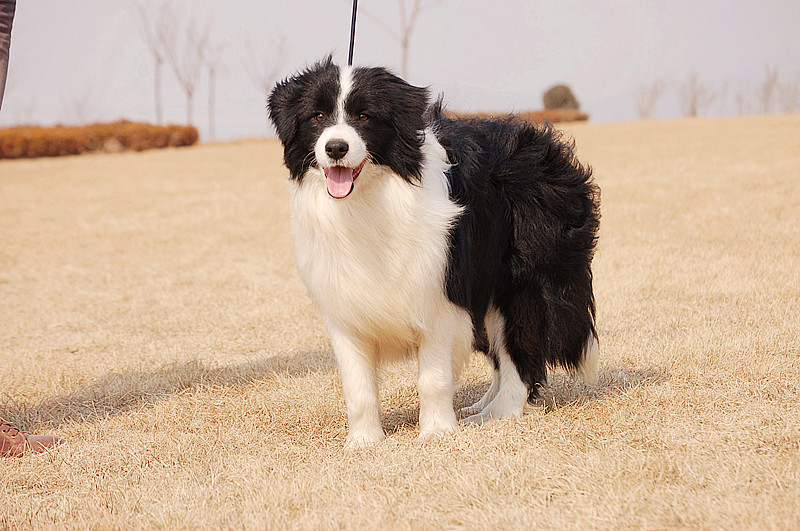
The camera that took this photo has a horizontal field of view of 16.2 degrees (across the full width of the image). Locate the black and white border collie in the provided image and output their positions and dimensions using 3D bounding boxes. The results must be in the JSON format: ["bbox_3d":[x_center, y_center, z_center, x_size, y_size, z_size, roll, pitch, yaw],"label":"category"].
[{"bbox_3d":[0.070,-0.034,4.720,0.330,0.610,0.800,1,3,26],"label":"black and white border collie"}]

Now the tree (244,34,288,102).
[{"bbox_3d":[-5.529,-7.304,115.000,1.796,4.407,1.796,0,3,0],"label":"tree"}]

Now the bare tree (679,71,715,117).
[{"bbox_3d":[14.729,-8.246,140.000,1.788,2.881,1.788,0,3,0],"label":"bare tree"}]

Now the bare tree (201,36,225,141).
[{"bbox_3d":[-7.319,-6.889,110.000,0.937,4.098,0.937,0,3,0],"label":"bare tree"}]

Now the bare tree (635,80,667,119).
[{"bbox_3d":[12.444,-7.948,140.000,1.590,2.484,1.590,0,3,0],"label":"bare tree"}]

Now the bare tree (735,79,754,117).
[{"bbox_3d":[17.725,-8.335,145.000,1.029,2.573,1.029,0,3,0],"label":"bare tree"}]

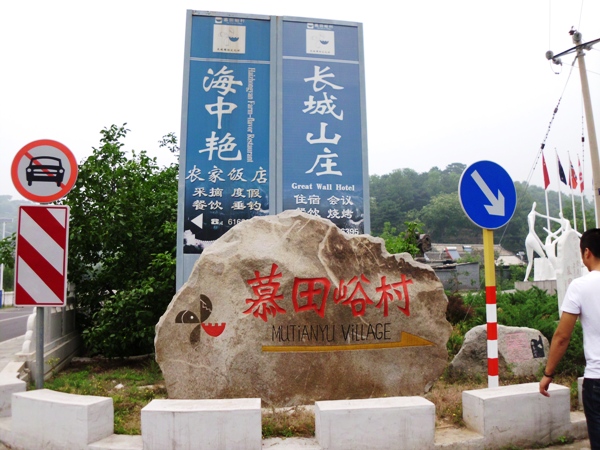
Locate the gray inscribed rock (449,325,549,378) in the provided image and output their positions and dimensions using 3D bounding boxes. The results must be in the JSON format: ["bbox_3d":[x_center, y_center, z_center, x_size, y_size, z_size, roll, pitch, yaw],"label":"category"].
[{"bbox_3d":[2.919,1.851,7.100,1.320,0.740,0.600,-1,-6,5],"label":"gray inscribed rock"}]

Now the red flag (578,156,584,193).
[{"bbox_3d":[11.137,-1.998,19.200,0.260,1.350,0.200,0,-6,0],"label":"red flag"}]

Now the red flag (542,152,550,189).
[{"bbox_3d":[9.143,-2.021,18.000,0.320,1.330,0.200,0,-6,0],"label":"red flag"}]

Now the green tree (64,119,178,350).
[{"bbox_3d":[-3.403,0.294,9.200,2.500,4.300,2.400,0,-6,0],"label":"green tree"}]

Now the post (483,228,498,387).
[{"bbox_3d":[2.179,1.012,5.550,0.115,2.000,0.115,0,-6,0],"label":"post"}]

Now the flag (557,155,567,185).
[{"bbox_3d":[9.915,-2.104,18.400,0.360,1.200,0.200,0,-6,0],"label":"flag"}]

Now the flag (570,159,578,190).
[{"bbox_3d":[10.634,-1.956,18.800,0.330,1.250,0.200,0,-6,0],"label":"flag"}]

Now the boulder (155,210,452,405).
[{"bbox_3d":[0.042,0.982,5.850,3.350,2.200,1.000,-1,-6,12],"label":"boulder"}]

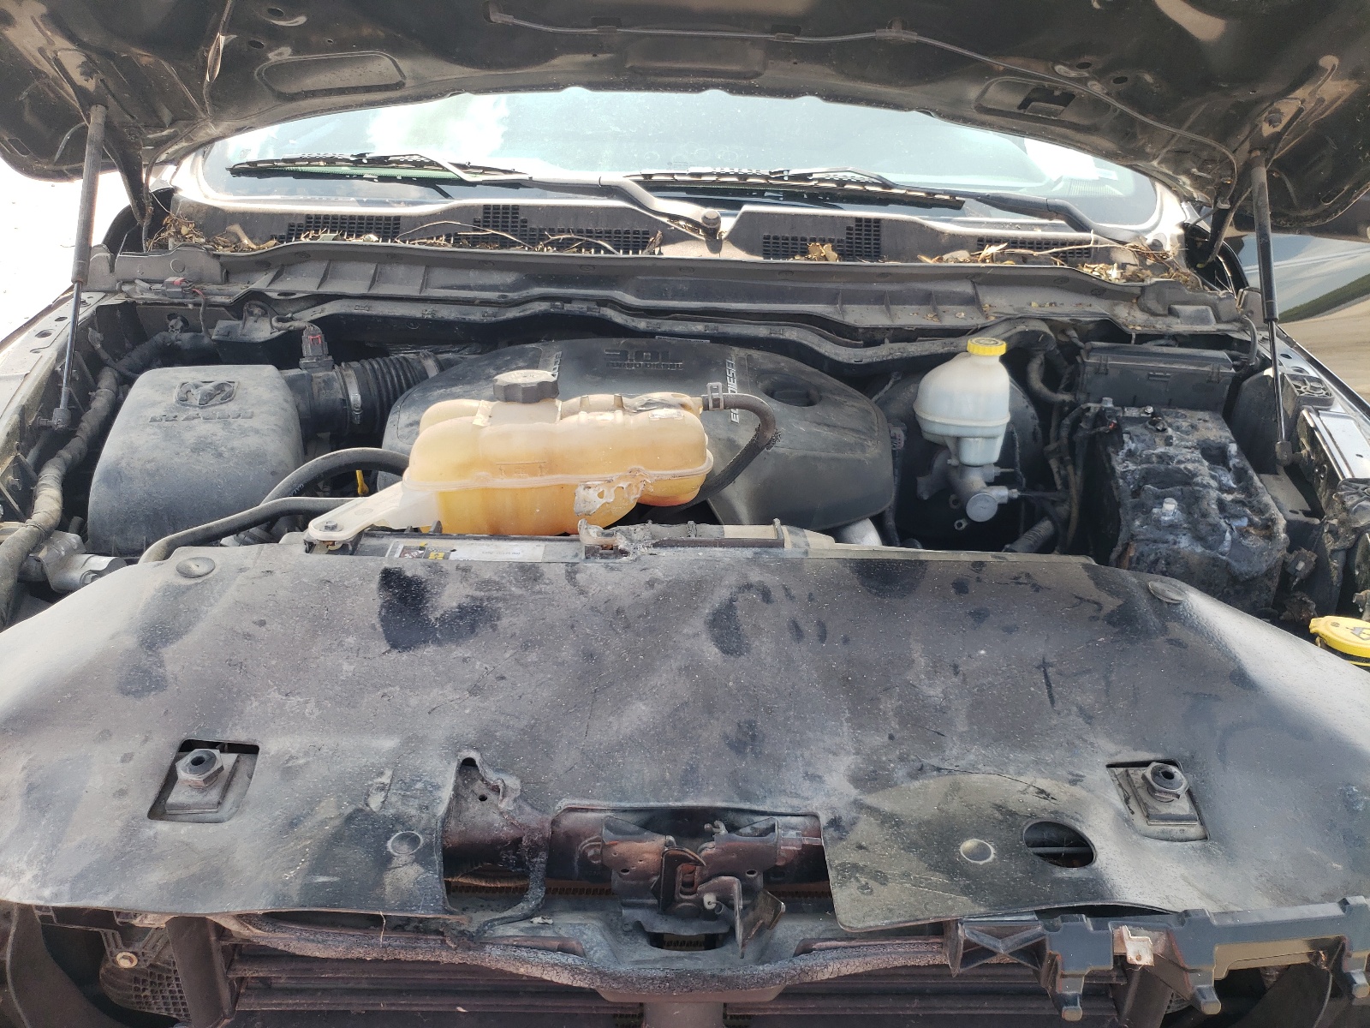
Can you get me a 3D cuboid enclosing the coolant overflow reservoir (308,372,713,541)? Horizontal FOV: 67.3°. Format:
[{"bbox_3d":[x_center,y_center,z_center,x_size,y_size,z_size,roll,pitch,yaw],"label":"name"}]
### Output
[{"bbox_3d":[-0.198,-0.069,1.190,0.440,0.175,0.190,-5,26,-14],"label":"coolant overflow reservoir"}]

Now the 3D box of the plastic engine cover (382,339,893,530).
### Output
[{"bbox_3d":[-0.042,-0.129,1.397,0.620,0.160,0.420,1,25,0],"label":"plastic engine cover"}]

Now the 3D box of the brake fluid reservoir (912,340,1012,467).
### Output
[{"bbox_3d":[0.372,-0.142,1.413,0.120,0.165,0.130,1,25,0],"label":"brake fluid reservoir"}]

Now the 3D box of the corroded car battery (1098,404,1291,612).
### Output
[{"bbox_3d":[0.625,0.023,1.311,0.175,0.190,0.330,7,25,11],"label":"corroded car battery"}]

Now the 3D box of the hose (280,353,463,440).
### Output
[{"bbox_3d":[-0.416,-0.167,1.400,0.240,0.095,0.100,-12,28,-27],"label":"hose"}]

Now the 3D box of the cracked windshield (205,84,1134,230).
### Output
[{"bbox_3d":[0.016,-0.817,1.942,1.650,0.150,0.860,2,61,0],"label":"cracked windshield"}]

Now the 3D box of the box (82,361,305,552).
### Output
[{"bbox_3d":[-0.557,-0.048,1.242,0.225,0.210,0.300,-6,26,-15],"label":"box"}]

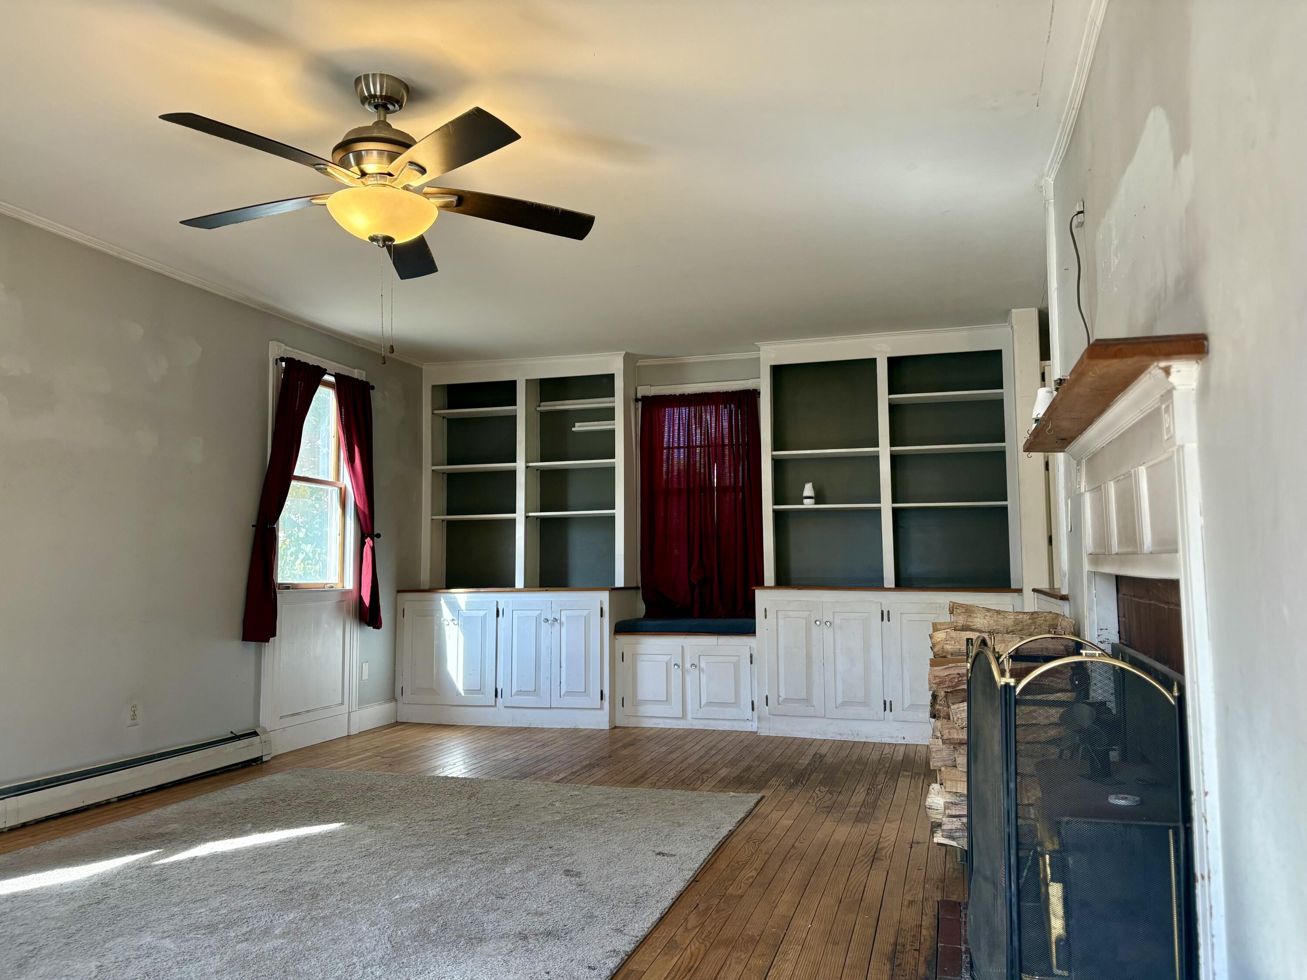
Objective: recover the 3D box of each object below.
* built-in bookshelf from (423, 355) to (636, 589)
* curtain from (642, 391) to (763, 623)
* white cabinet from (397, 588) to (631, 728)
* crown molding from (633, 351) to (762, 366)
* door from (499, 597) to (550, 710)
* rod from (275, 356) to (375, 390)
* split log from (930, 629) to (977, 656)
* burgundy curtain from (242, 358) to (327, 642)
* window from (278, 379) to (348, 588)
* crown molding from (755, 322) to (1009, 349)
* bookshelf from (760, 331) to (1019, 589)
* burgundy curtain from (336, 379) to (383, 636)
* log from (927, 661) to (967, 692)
[{"bbox_3d":[-0.844,-0.108,6.677,1.460,1.533,0.285,-2,-5,17],"label":"built-in bookshelf"},{"bbox_3d":[0.313,0.091,6.456,0.832,1.499,0.097,-2,-5,16],"label":"curtain"},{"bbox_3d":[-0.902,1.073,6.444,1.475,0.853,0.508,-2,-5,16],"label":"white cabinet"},{"bbox_3d":[0.321,-0.878,6.562,0.882,0.044,0.040,-2,-5,17],"label":"crown molding"},{"bbox_3d":[-0.791,1.026,6.153,0.327,0.663,0.026,-2,-5,16],"label":"door"},{"bbox_3d":[-1.871,-0.663,5.658,0.067,0.040,0.890,-2,-5,17],"label":"rod"},{"bbox_3d":[1.147,0.521,3.297,0.420,0.093,0.115,-2,-5,17],"label":"split log"},{"bbox_3d":[-1.957,0.038,5.252,0.105,1.505,0.630,-2,-5,17],"label":"burgundy curtain"},{"bbox_3d":[-1.986,-0.049,5.704,0.106,1.267,0.658,-2,-5,16],"label":"window"},{"bbox_3d":[1.361,-0.933,5.976,1.512,0.042,0.040,-2,-5,17],"label":"crown molding"},{"bbox_3d":[1.446,-0.166,6.084,1.512,1.533,0.261,-2,-5,16],"label":"bookshelf"},{"bbox_3d":[-1.775,0.086,5.899,0.102,1.509,0.493,-2,-5,16],"label":"burgundy curtain"},{"bbox_3d":[1.141,0.628,3.290,0.415,0.100,0.115,-2,-5,17],"label":"log"}]

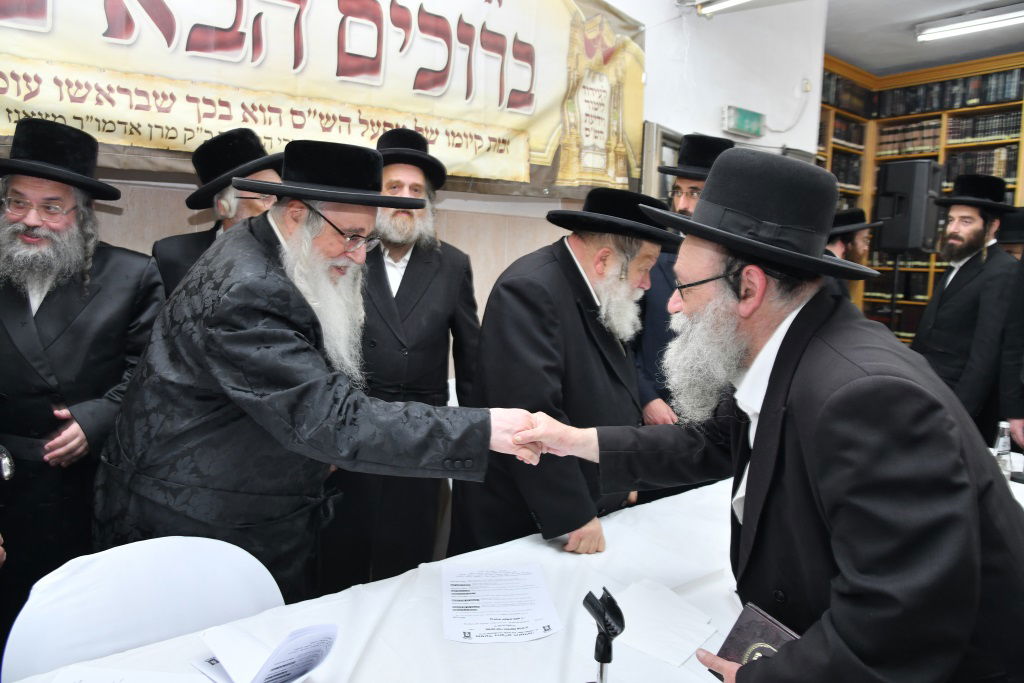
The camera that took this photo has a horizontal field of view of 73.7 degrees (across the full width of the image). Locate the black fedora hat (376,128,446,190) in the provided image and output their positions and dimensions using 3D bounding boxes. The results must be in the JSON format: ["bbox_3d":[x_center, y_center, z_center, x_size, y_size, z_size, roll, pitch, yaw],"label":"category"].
[{"bbox_3d":[-0.358,-0.600,2.240,0.300,0.135,0.345,-1,-5,-12],"label":"black fedora hat"}]

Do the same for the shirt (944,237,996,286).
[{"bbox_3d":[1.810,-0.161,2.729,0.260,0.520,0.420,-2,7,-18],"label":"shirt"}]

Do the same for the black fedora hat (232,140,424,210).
[{"bbox_3d":[-0.372,-0.344,1.400,0.390,0.125,0.360,10,12,21],"label":"black fedora hat"}]

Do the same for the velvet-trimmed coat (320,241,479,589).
[{"bbox_3d":[-0.382,0.217,2.306,0.560,1.100,0.320,0,7,-5],"label":"velvet-trimmed coat"}]

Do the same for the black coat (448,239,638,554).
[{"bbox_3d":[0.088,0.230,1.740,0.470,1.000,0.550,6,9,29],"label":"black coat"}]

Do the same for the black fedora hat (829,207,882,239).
[{"bbox_3d":[1.624,-0.589,3.350,0.375,0.125,0.340,-10,1,27],"label":"black fedora hat"}]

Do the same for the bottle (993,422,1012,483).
[{"bbox_3d":[1.478,0.332,2.060,0.061,0.190,0.061,1,7,0],"label":"bottle"}]

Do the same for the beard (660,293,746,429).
[{"bbox_3d":[0.282,0.022,1.000,0.120,0.195,0.135,5,8,22],"label":"beard"}]

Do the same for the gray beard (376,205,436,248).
[{"bbox_3d":[-0.318,-0.356,2.060,0.170,0.145,0.110,5,7,-9],"label":"gray beard"}]

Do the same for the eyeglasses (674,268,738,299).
[{"bbox_3d":[0.321,-0.087,1.040,0.138,0.041,0.140,-12,4,15],"label":"eyeglasses"}]

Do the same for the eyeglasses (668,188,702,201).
[{"bbox_3d":[0.612,-0.487,2.275,0.140,0.042,0.140,6,9,38],"label":"eyeglasses"}]

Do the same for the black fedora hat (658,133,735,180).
[{"bbox_3d":[0.656,-0.611,2.280,0.315,0.130,0.355,10,5,41],"label":"black fedora hat"}]

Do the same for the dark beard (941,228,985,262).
[{"bbox_3d":[1.667,-0.352,2.520,0.110,0.125,0.140,0,8,-14],"label":"dark beard"}]

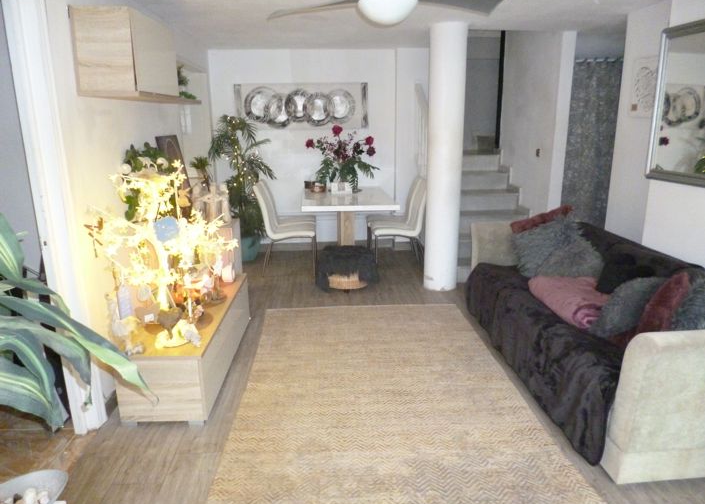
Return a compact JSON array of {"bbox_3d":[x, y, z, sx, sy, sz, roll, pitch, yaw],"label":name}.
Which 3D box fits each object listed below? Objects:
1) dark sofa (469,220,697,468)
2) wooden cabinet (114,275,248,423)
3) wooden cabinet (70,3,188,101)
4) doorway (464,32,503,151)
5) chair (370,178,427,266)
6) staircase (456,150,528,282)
[{"bbox_3d":[1.506,0.324,3.230,0.826,0.742,2.471,-1,15,-2],"label":"dark sofa"},{"bbox_3d":[-1.005,0.546,3.131,0.444,0.398,1.331,-1,15,-2],"label":"wooden cabinet"},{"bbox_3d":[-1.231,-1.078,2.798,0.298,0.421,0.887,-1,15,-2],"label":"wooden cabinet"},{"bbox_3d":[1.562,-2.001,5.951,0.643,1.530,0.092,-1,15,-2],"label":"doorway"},{"bbox_3d":[0.515,-0.287,5.176,0.589,0.927,0.459,-1,15,-2],"label":"chair"},{"bbox_3d":[1.367,-0.451,5.343,1.010,1.147,1.652,-1,15,-2],"label":"staircase"}]

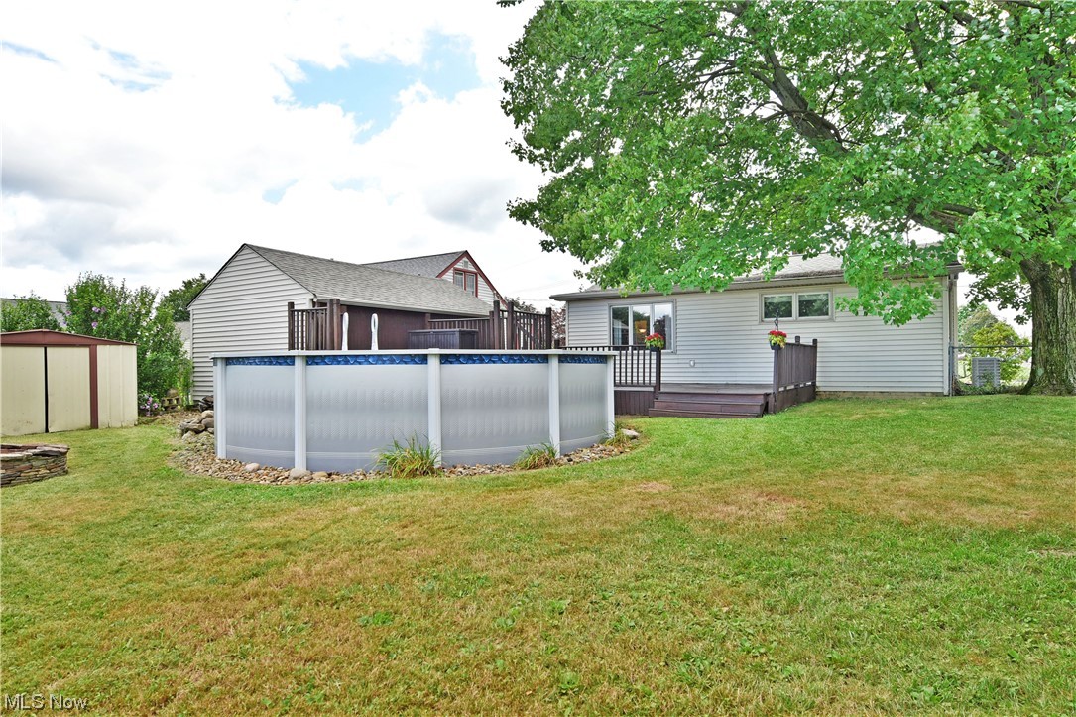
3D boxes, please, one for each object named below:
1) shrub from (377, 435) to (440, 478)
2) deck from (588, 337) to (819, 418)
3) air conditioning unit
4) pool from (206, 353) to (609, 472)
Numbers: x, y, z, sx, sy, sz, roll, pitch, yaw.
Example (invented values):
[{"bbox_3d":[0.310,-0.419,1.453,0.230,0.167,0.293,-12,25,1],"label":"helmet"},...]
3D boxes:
[{"bbox_3d":[-1.315,0.991,6.400,0.620,0.400,0.520,-1,0,-10],"label":"shrub"},{"bbox_3d":[3.444,0.357,14.181,4.500,1.520,5.200,-1,-1,33],"label":"deck"},{"bbox_3d":[12.357,0.410,17.300,0.600,0.880,0.600,-1,-1,33],"label":"air conditioning unit"},{"bbox_3d":[-1.661,0.590,9.297,5.600,1.310,5.600,-1,-1,33],"label":"pool"}]

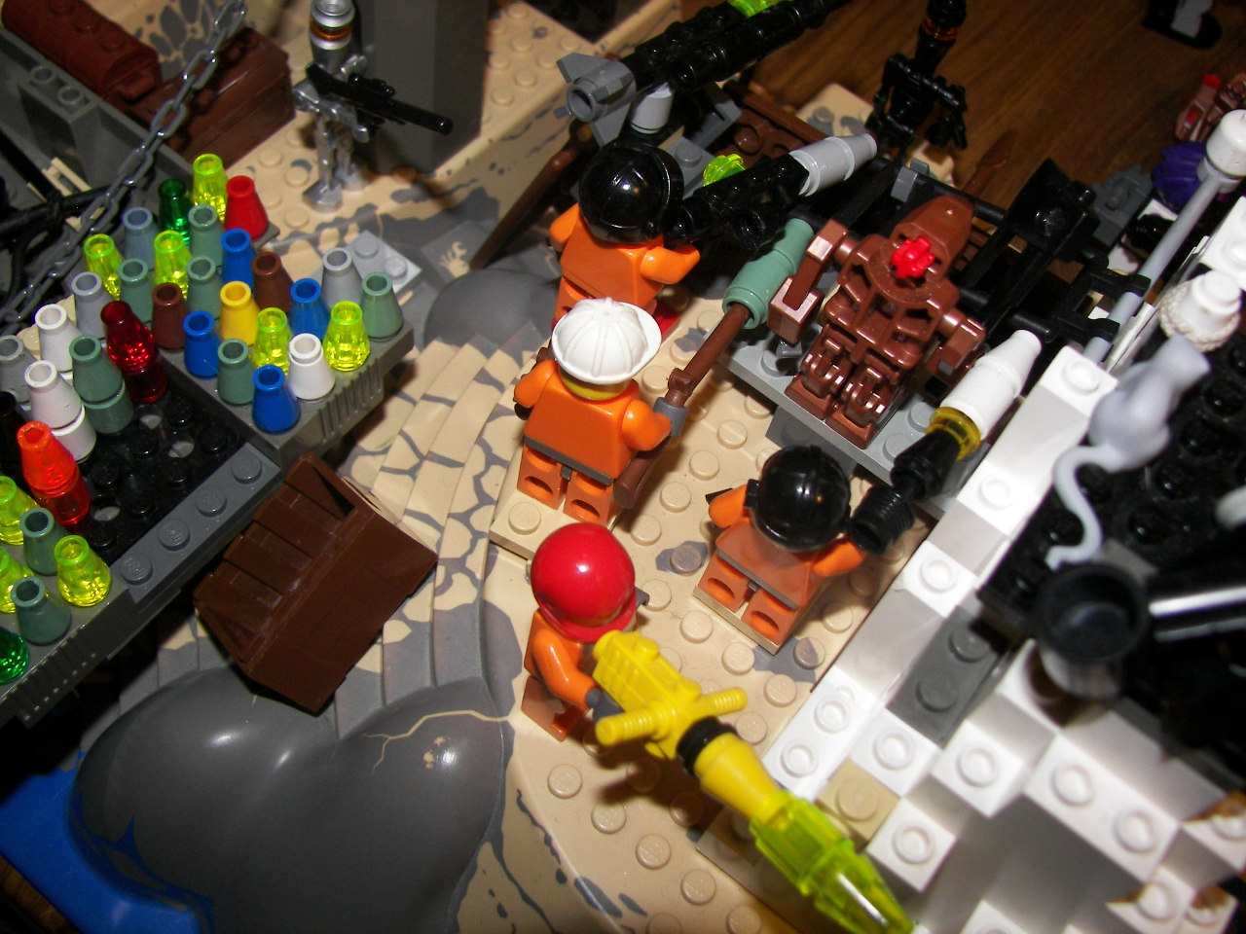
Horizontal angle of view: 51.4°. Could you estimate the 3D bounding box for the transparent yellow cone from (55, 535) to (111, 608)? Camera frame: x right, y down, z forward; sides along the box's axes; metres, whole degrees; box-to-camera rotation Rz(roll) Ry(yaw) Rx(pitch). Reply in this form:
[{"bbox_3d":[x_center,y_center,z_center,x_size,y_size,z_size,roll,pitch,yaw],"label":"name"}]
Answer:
[{"bbox_3d":[-0.075,0.014,0.179,0.008,0.011,0.008,4,59,-7],"label":"transparent yellow cone"}]

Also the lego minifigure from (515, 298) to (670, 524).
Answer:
[{"bbox_3d":[-0.003,-0.010,0.188,0.024,0.041,0.014,24,54,5],"label":"lego minifigure"}]

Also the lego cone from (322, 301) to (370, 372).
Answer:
[{"bbox_3d":[-0.044,-0.021,0.207,0.008,0.011,0.008,4,59,-7],"label":"lego cone"}]

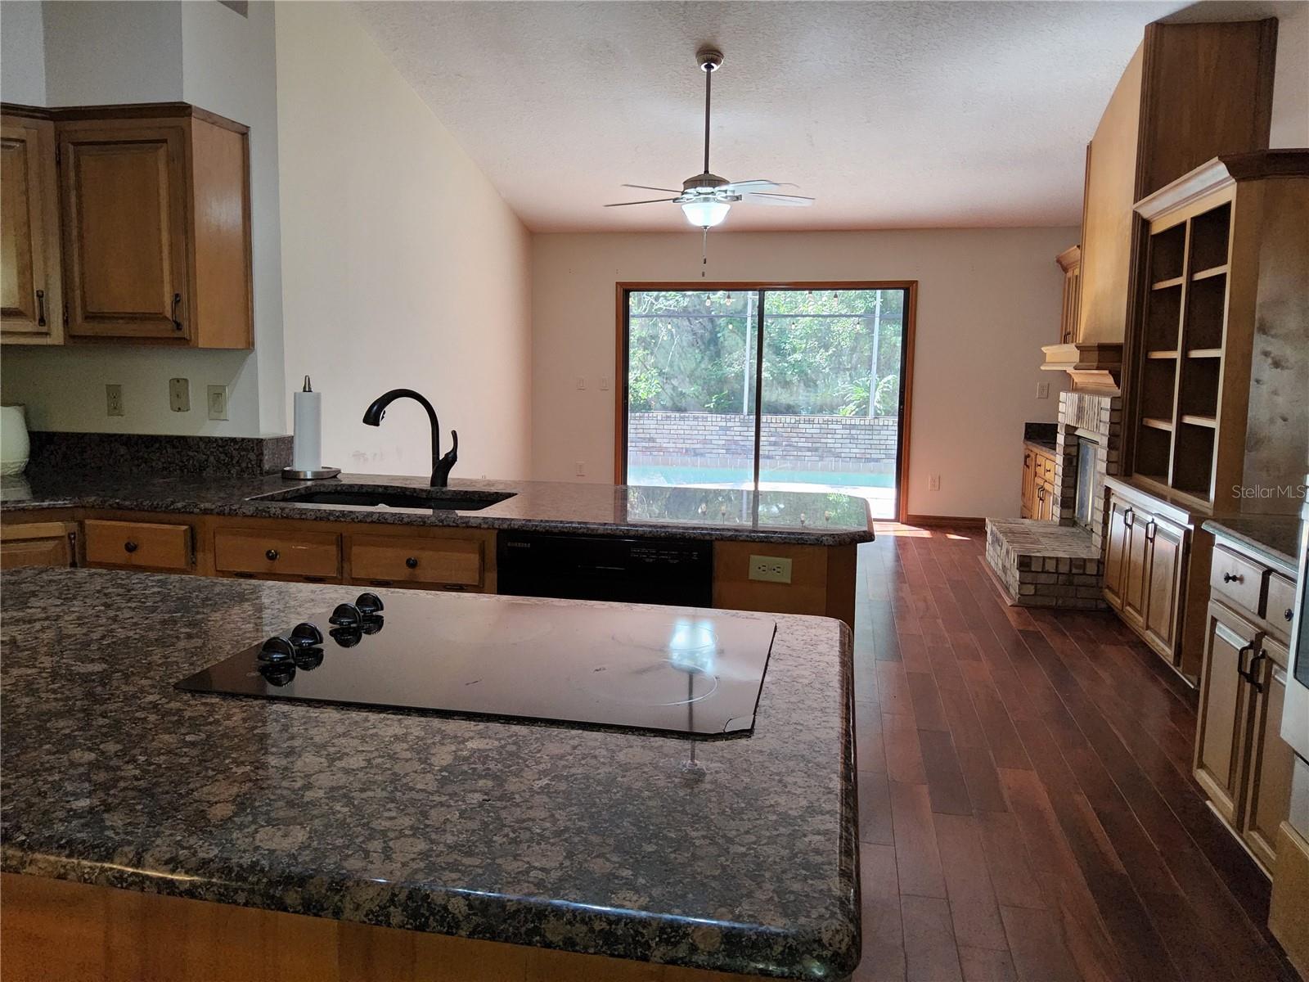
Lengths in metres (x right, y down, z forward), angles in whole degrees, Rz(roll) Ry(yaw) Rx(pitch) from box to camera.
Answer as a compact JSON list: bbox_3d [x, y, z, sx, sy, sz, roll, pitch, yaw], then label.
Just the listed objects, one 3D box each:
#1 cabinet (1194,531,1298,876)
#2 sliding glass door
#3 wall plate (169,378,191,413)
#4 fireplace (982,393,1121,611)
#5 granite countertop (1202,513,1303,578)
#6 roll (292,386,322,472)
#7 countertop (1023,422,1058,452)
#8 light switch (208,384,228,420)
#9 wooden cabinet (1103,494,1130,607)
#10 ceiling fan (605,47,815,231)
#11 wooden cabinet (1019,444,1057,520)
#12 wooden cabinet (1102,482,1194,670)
[{"bbox_3d":[1.839,0.619,2.397,0.605,0.873,0.720,2,8,11],"label":"cabinet"},{"bbox_3d":[0.924,-0.776,8.389,2.526,2.028,0.130,2,8,11],"label":"sliding glass door"},{"bbox_3d":[-1.732,-0.349,3.448,0.079,0.119,0.010,2,8,11],"label":"wall plate"},{"bbox_3d":[2.564,-0.016,6.004,0.665,1.188,1.400,2,8,11],"label":"fireplace"},{"bbox_3d":[1.840,0.161,2.357,0.640,0.042,0.760,2,8,11],"label":"granite countertop"},{"bbox_3d":[-1.266,-0.214,3.448,0.104,0.291,0.104,1,8,0],"label":"roll"},{"bbox_3d":[3.210,-0.376,7.247,0.540,0.200,1.347,2,8,11],"label":"countertop"},{"bbox_3d":[-1.591,-0.321,3.446,0.082,0.127,0.015,2,8,11],"label":"light switch"},{"bbox_3d":[2.684,0.357,5.019,0.470,0.673,0.420,2,8,11],"label":"wooden cabinet"},{"bbox_3d":[0.327,-2.135,5.758,1.300,1.058,1.300,2,8,11],"label":"ceiling fan"},{"bbox_3d":[3.220,0.067,7.304,0.510,0.693,1.347,2,8,11],"label":"wooden cabinet"},{"bbox_3d":[2.611,0.398,4.566,0.530,0.750,1.340,2,8,11],"label":"wooden cabinet"}]

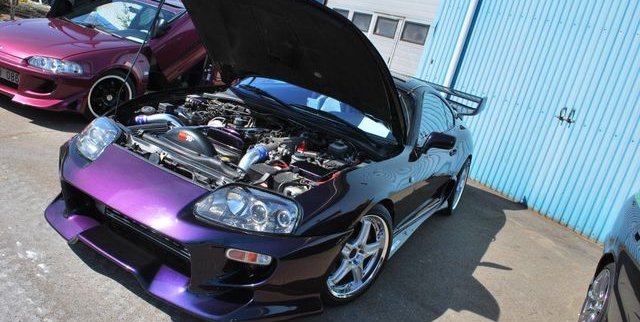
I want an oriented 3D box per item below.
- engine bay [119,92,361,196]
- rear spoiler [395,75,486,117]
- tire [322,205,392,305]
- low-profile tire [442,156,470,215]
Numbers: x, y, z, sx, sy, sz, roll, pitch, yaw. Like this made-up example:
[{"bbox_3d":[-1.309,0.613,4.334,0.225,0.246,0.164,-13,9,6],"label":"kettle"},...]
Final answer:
[{"bbox_3d":[-0.490,-0.031,2.888,1.340,0.430,1.120,21,15,25],"label":"engine bay"},{"bbox_3d":[1.272,-0.812,5.798,1.440,0.310,0.400,21,15,25],"label":"rear spoiler"},{"bbox_3d":[0.145,0.490,2.727,0.620,0.620,0.235,-1,20,-46],"label":"tire"},{"bbox_3d":[1.330,0.230,4.935,0.255,0.625,0.625,21,15,25],"label":"low-profile tire"}]

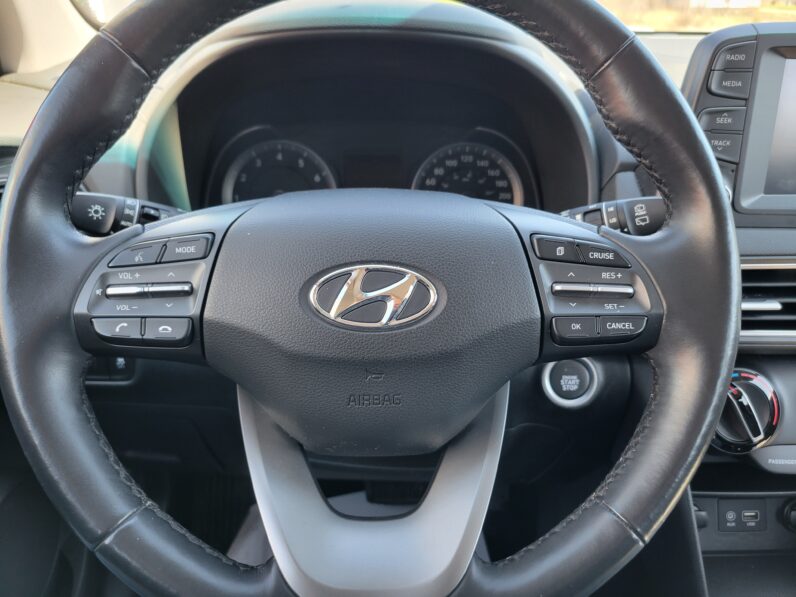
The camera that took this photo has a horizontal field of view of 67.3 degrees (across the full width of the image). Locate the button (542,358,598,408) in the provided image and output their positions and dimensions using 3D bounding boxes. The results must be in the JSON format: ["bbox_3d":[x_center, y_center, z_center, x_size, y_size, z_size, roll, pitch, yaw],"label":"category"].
[{"bbox_3d":[0.124,0.060,0.430,0.039,0.037,0.015,0,-1,5],"label":"button"}]

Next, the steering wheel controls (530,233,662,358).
[{"bbox_3d":[0.099,-0.001,0.300,0.064,0.061,0.025,0,-6,2],"label":"steering wheel controls"}]

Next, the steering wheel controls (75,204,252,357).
[{"bbox_3d":[-0.118,-0.009,0.300,0.082,0.078,0.028,0,-6,-2],"label":"steering wheel controls"}]

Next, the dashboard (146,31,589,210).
[{"bbox_3d":[-0.020,-0.112,0.455,0.315,0.142,0.100,0,2,-1],"label":"dashboard"}]

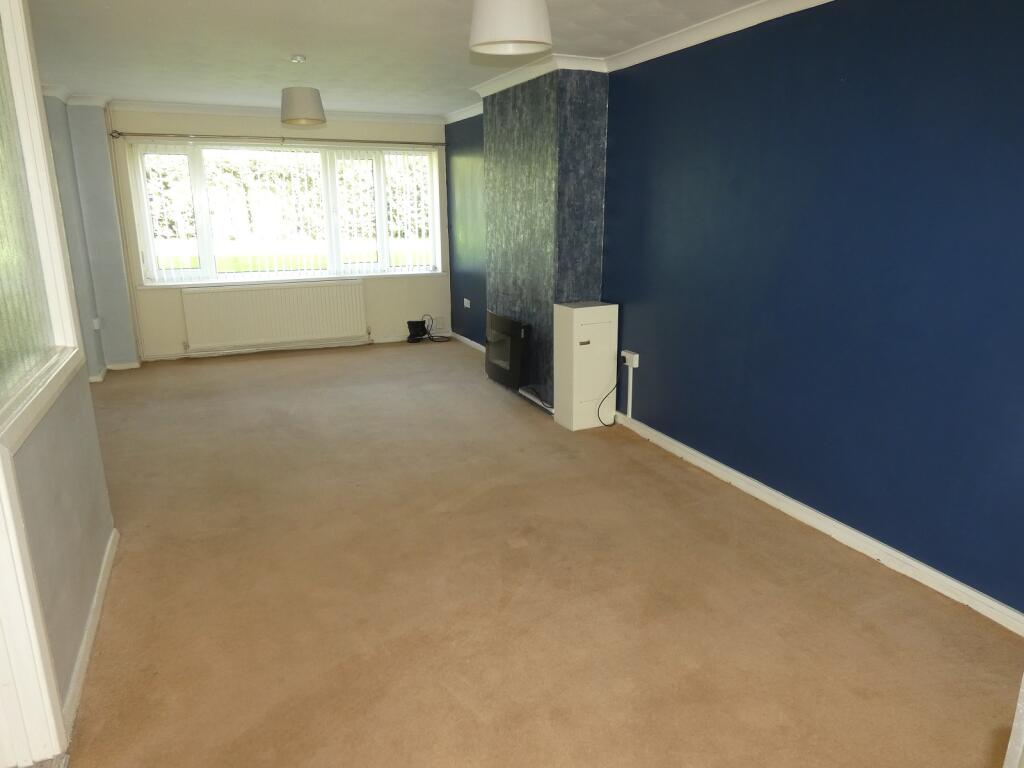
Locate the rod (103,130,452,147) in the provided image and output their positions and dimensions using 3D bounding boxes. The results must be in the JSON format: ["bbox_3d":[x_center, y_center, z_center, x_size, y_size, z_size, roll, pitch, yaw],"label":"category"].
[{"bbox_3d":[-2.196,-2.443,6.538,3.180,0.070,0.080,-7,17,-24],"label":"rod"}]

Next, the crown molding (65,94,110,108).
[{"bbox_3d":[-3.728,-2.478,5.710,0.330,0.085,0.085,-7,17,-24],"label":"crown molding"}]

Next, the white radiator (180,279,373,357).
[{"bbox_3d":[-2.436,-0.740,6.869,1.790,0.590,0.085,-7,17,-24],"label":"white radiator"}]

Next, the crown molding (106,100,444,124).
[{"bbox_3d":[-2.189,-2.698,6.501,3.210,0.085,0.085,-7,17,-24],"label":"crown molding"}]

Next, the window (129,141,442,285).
[{"bbox_3d":[-2.188,-1.782,6.829,3.020,1.330,0.085,-7,17,-24],"label":"window"}]

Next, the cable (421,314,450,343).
[{"bbox_3d":[-0.881,-0.649,7.546,0.340,0.300,0.200,-7,17,-24],"label":"cable"}]

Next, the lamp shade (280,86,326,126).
[{"bbox_3d":[-1.377,-1.826,4.275,0.280,0.200,0.280,-7,17,-24],"label":"lamp shade"}]

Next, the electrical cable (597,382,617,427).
[{"bbox_3d":[0.665,0.157,4.544,0.150,0.290,0.070,-7,17,-24],"label":"electrical cable"}]

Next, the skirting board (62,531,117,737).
[{"bbox_3d":[-1.575,0.850,2.469,0.018,0.075,1.330,-7,17,-24],"label":"skirting board"}]

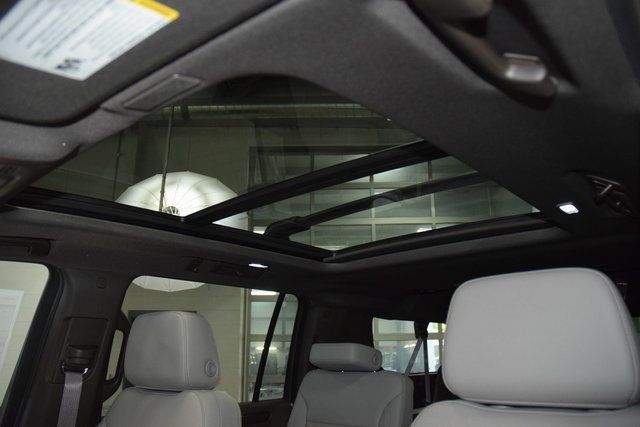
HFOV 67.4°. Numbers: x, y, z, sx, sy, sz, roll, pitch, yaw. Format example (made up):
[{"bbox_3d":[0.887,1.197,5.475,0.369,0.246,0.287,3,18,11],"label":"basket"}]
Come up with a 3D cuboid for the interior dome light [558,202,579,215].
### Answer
[{"bbox_3d":[0.534,-0.010,1.030,0.028,0.012,0.065,-15,-21,38],"label":"interior dome light"}]

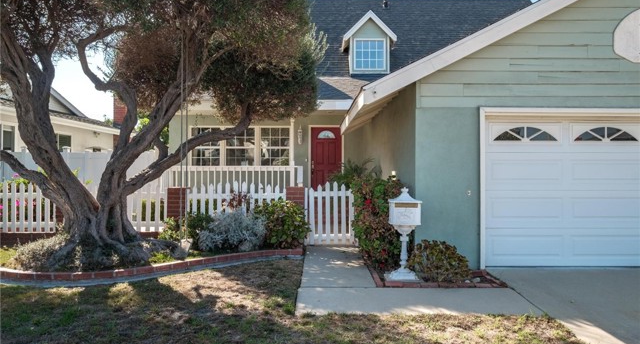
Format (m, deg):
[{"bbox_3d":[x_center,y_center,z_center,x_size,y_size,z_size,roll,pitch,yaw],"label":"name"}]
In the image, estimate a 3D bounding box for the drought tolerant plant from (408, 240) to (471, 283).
[{"bbox_3d":[1.540,1.110,5.720,0.800,0.490,0.680,0,0,0],"label":"drought tolerant plant"}]

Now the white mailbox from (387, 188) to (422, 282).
[{"bbox_3d":[1.070,0.762,5.580,0.400,1.140,0.320,0,0,5],"label":"white mailbox"}]

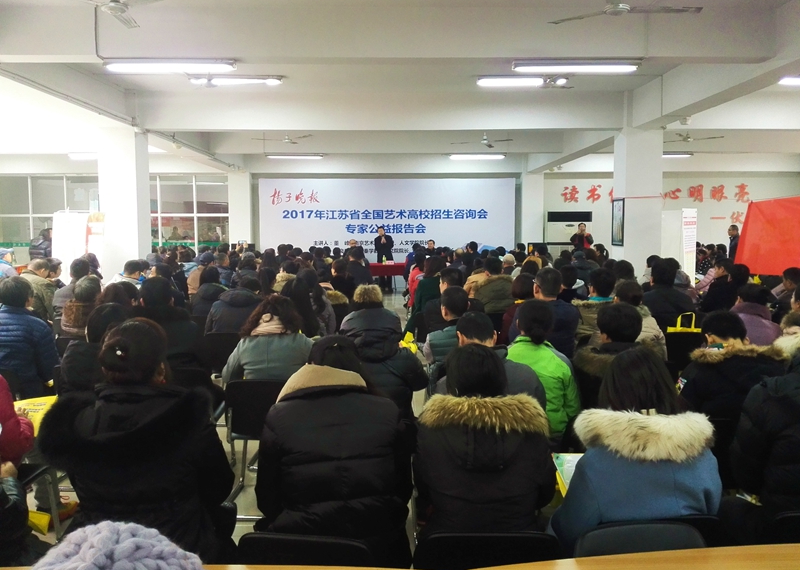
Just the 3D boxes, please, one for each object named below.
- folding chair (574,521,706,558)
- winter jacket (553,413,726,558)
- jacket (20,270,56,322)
[{"bbox_3d":[0.683,1.056,2.143,0.440,0.820,0.500,0,5,-4],"label":"folding chair"},{"bbox_3d":[0.768,0.653,2.252,0.540,0.580,0.420,0,5,-1],"label":"winter jacket"},{"bbox_3d":[-3.861,0.223,7.197,0.500,0.660,0.420,1,5,14],"label":"jacket"}]

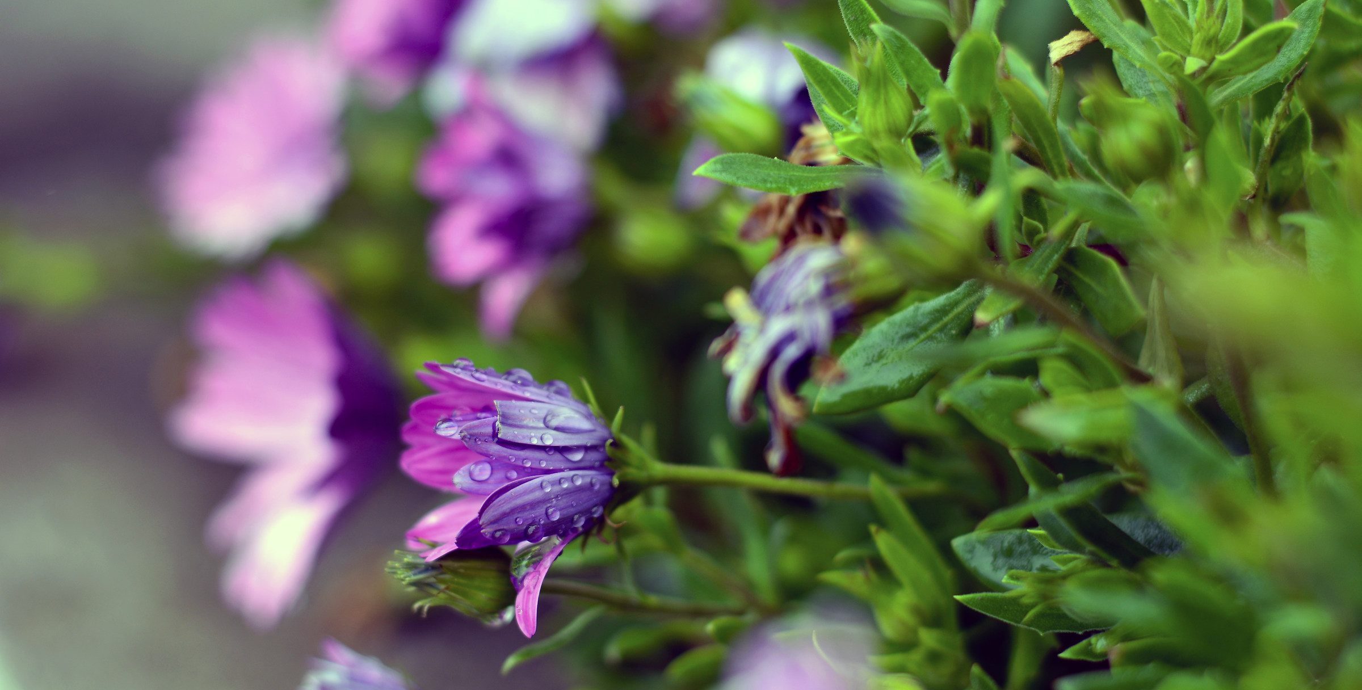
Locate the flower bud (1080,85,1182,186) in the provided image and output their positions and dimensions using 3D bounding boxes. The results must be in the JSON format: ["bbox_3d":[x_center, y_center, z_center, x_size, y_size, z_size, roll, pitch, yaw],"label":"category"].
[{"bbox_3d":[0.060,-0.028,0.380,0.013,0.013,0.013,-29,24,0],"label":"flower bud"}]

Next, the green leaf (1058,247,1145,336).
[{"bbox_3d":[0.062,-0.008,0.415,0.009,0.015,0.005,-43,14,0],"label":"green leaf"}]

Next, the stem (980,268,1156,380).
[{"bbox_3d":[0.053,-0.002,0.390,0.031,0.004,0.004,31,0,-29],"label":"stem"}]

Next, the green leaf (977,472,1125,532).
[{"bbox_3d":[0.053,0.022,0.405,0.024,0.004,0.006,-24,21,-5],"label":"green leaf"}]

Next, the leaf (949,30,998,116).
[{"bbox_3d":[0.041,-0.038,0.395,0.007,0.012,0.005,0,18,0],"label":"leaf"}]

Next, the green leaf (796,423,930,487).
[{"bbox_3d":[0.028,0.017,0.440,0.021,0.005,0.006,23,12,-10],"label":"green leaf"}]

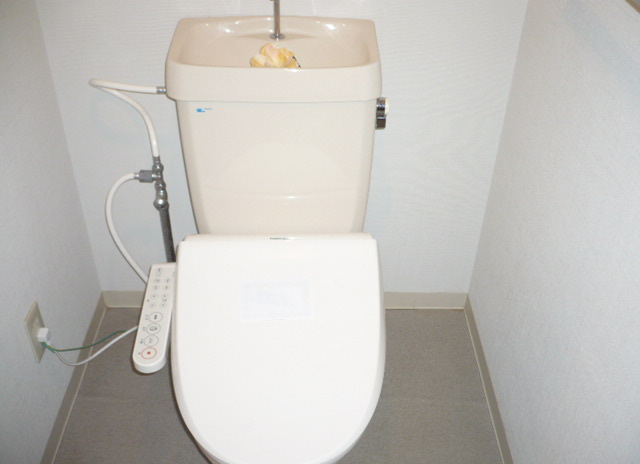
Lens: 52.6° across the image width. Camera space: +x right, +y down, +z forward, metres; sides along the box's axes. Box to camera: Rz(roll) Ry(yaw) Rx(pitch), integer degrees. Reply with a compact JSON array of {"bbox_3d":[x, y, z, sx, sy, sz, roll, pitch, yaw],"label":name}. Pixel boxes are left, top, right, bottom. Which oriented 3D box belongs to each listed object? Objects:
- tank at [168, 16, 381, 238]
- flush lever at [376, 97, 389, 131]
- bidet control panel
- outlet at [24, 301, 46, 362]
[{"bbox_3d":[-0.092,-0.210,1.438,0.410,0.450,0.240,1,37,-1],"label":"tank"},{"bbox_3d":[0.135,-0.255,1.395,0.027,0.068,0.037,1,37,-1],"label":"flush lever"},{"bbox_3d":[-0.316,0.164,1.262,0.056,0.025,0.251,0,45,-2],"label":"bidet control panel"},{"bbox_3d":[-0.615,0.215,1.412,0.012,0.120,0.070,1,37,-1],"label":"outlet"}]

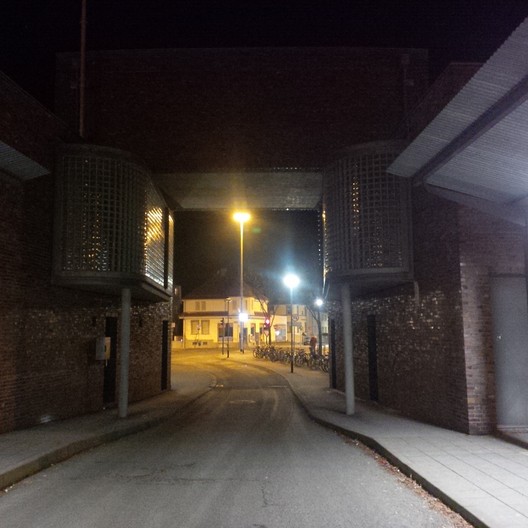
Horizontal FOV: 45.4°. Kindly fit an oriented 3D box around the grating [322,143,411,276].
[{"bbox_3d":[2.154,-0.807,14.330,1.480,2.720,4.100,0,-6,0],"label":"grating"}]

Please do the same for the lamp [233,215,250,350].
[{"bbox_3d":[-2.101,1.659,60.198,1.500,13.360,0.500,0,-6,0],"label":"lamp"}]

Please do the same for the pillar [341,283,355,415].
[{"bbox_3d":[1.698,1.678,12.699,0.170,2.620,0.170,0,-6,0],"label":"pillar"}]

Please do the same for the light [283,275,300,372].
[{"bbox_3d":[1.176,2.523,26.481,0.500,4.060,0.500,0,-6,0],"label":"light"}]

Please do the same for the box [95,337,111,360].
[{"bbox_3d":[-3.472,1.834,13.684,0.220,0.520,0.320,-2,-7,11],"label":"box"}]

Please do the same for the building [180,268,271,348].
[{"bbox_3d":[-4.453,5.877,79.347,10.650,9.250,9.000,0,-6,0],"label":"building"}]

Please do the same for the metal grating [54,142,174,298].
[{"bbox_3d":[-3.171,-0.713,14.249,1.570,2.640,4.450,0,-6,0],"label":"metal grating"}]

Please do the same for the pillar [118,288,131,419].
[{"bbox_3d":[-2.754,1.735,12.462,0.170,2.530,0.170,0,-6,0],"label":"pillar"}]

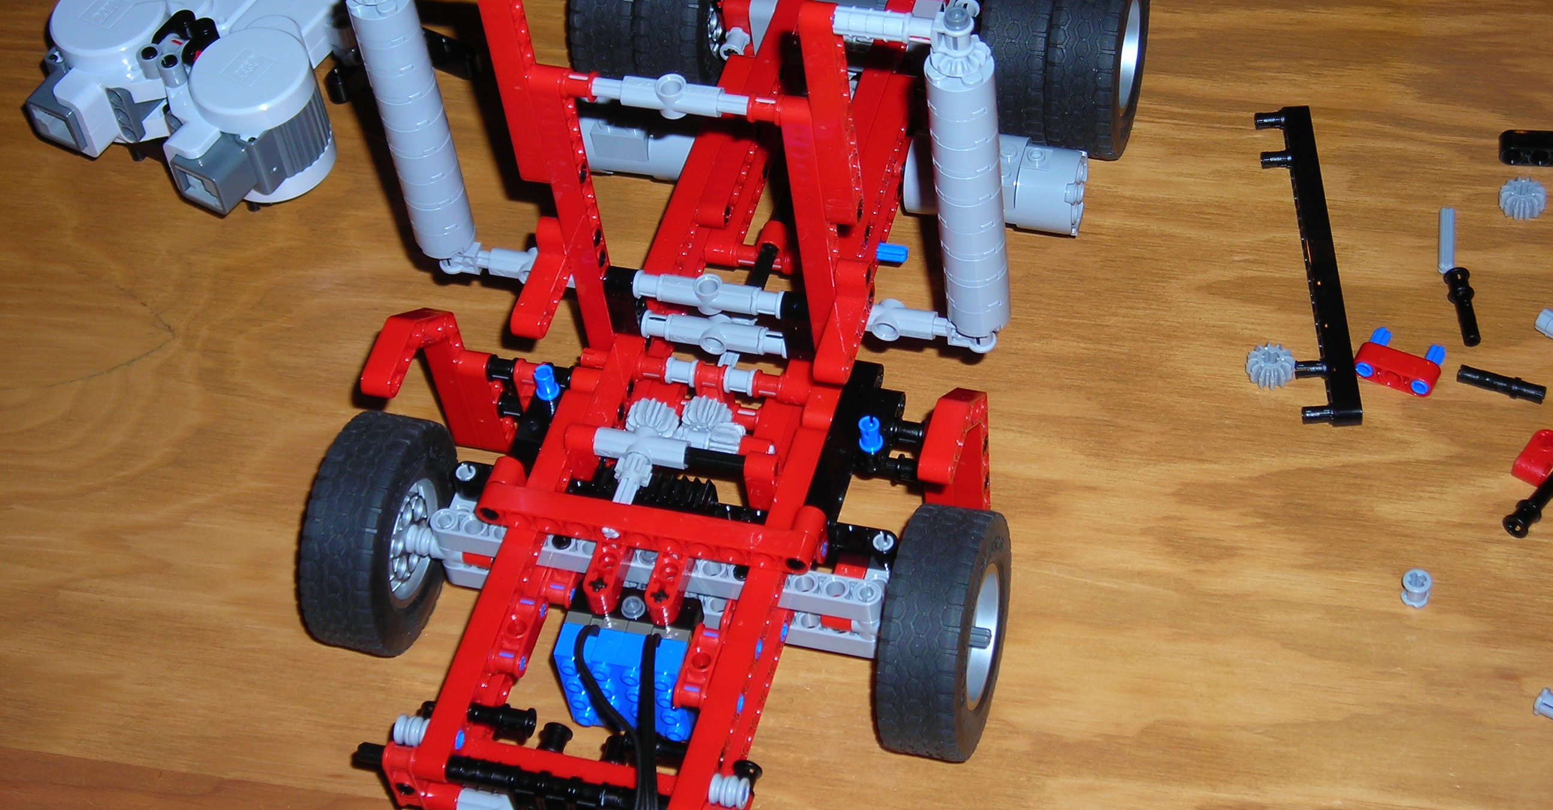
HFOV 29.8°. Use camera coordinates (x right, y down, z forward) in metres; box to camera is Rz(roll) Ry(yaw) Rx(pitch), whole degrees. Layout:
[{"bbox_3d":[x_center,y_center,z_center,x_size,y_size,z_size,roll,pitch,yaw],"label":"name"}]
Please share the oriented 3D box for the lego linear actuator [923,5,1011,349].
[{"bbox_3d":[0.047,-0.055,0.703,0.017,0.107,0.017,8,52,15],"label":"lego linear actuator"}]

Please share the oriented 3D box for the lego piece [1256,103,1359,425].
[{"bbox_3d":[0.150,-0.041,0.827,0.016,0.007,0.119,-4,50,4],"label":"lego piece"}]

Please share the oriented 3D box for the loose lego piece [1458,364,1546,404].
[{"bbox_3d":[0.197,-0.005,0.792,0.024,0.006,0.006,18,55,21],"label":"loose lego piece"}]

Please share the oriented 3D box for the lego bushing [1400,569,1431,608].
[{"bbox_3d":[0.165,0.047,0.752,0.007,0.008,0.007,8,52,15],"label":"lego bushing"}]

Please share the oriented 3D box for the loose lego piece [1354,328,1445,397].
[{"bbox_3d":[0.172,-0.013,0.801,0.024,0.007,0.016,20,56,23],"label":"loose lego piece"}]

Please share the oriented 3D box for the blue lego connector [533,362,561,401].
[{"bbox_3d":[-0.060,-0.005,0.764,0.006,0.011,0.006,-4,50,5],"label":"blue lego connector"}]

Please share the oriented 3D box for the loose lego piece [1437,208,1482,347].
[{"bbox_3d":[0.190,-0.037,0.818,0.010,0.007,0.052,-5,50,4],"label":"loose lego piece"}]

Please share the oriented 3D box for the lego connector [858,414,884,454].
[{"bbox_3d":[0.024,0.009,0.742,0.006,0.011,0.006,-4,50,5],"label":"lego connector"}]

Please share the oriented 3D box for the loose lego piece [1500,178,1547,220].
[{"bbox_3d":[0.213,-0.059,0.833,0.014,0.008,0.014,8,52,15],"label":"loose lego piece"}]

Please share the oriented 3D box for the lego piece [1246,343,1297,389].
[{"bbox_3d":[0.136,-0.011,0.804,0.014,0.008,0.014,8,52,15],"label":"lego piece"}]

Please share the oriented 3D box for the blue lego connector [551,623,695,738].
[{"bbox_3d":[-0.037,0.071,0.731,0.032,0.031,0.011,8,54,15],"label":"blue lego connector"}]

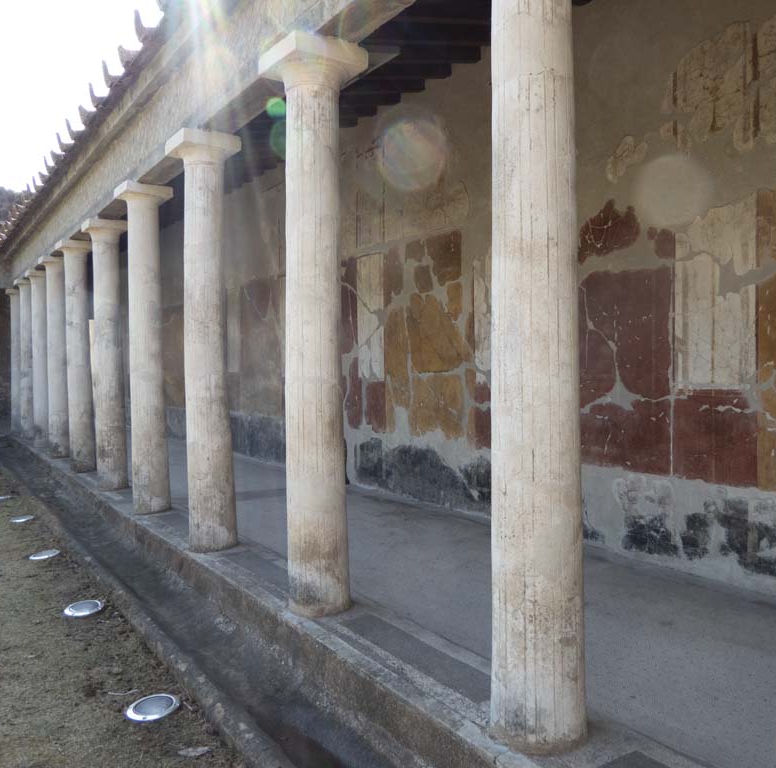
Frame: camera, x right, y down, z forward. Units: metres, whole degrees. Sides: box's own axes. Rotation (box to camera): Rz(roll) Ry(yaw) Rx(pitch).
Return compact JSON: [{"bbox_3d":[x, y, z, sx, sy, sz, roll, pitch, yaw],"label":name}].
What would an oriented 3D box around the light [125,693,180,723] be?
[{"bbox_3d":[-1.089,1.502,3.296,0.235,0.035,0.235,-1,2,0],"label":"light"}]

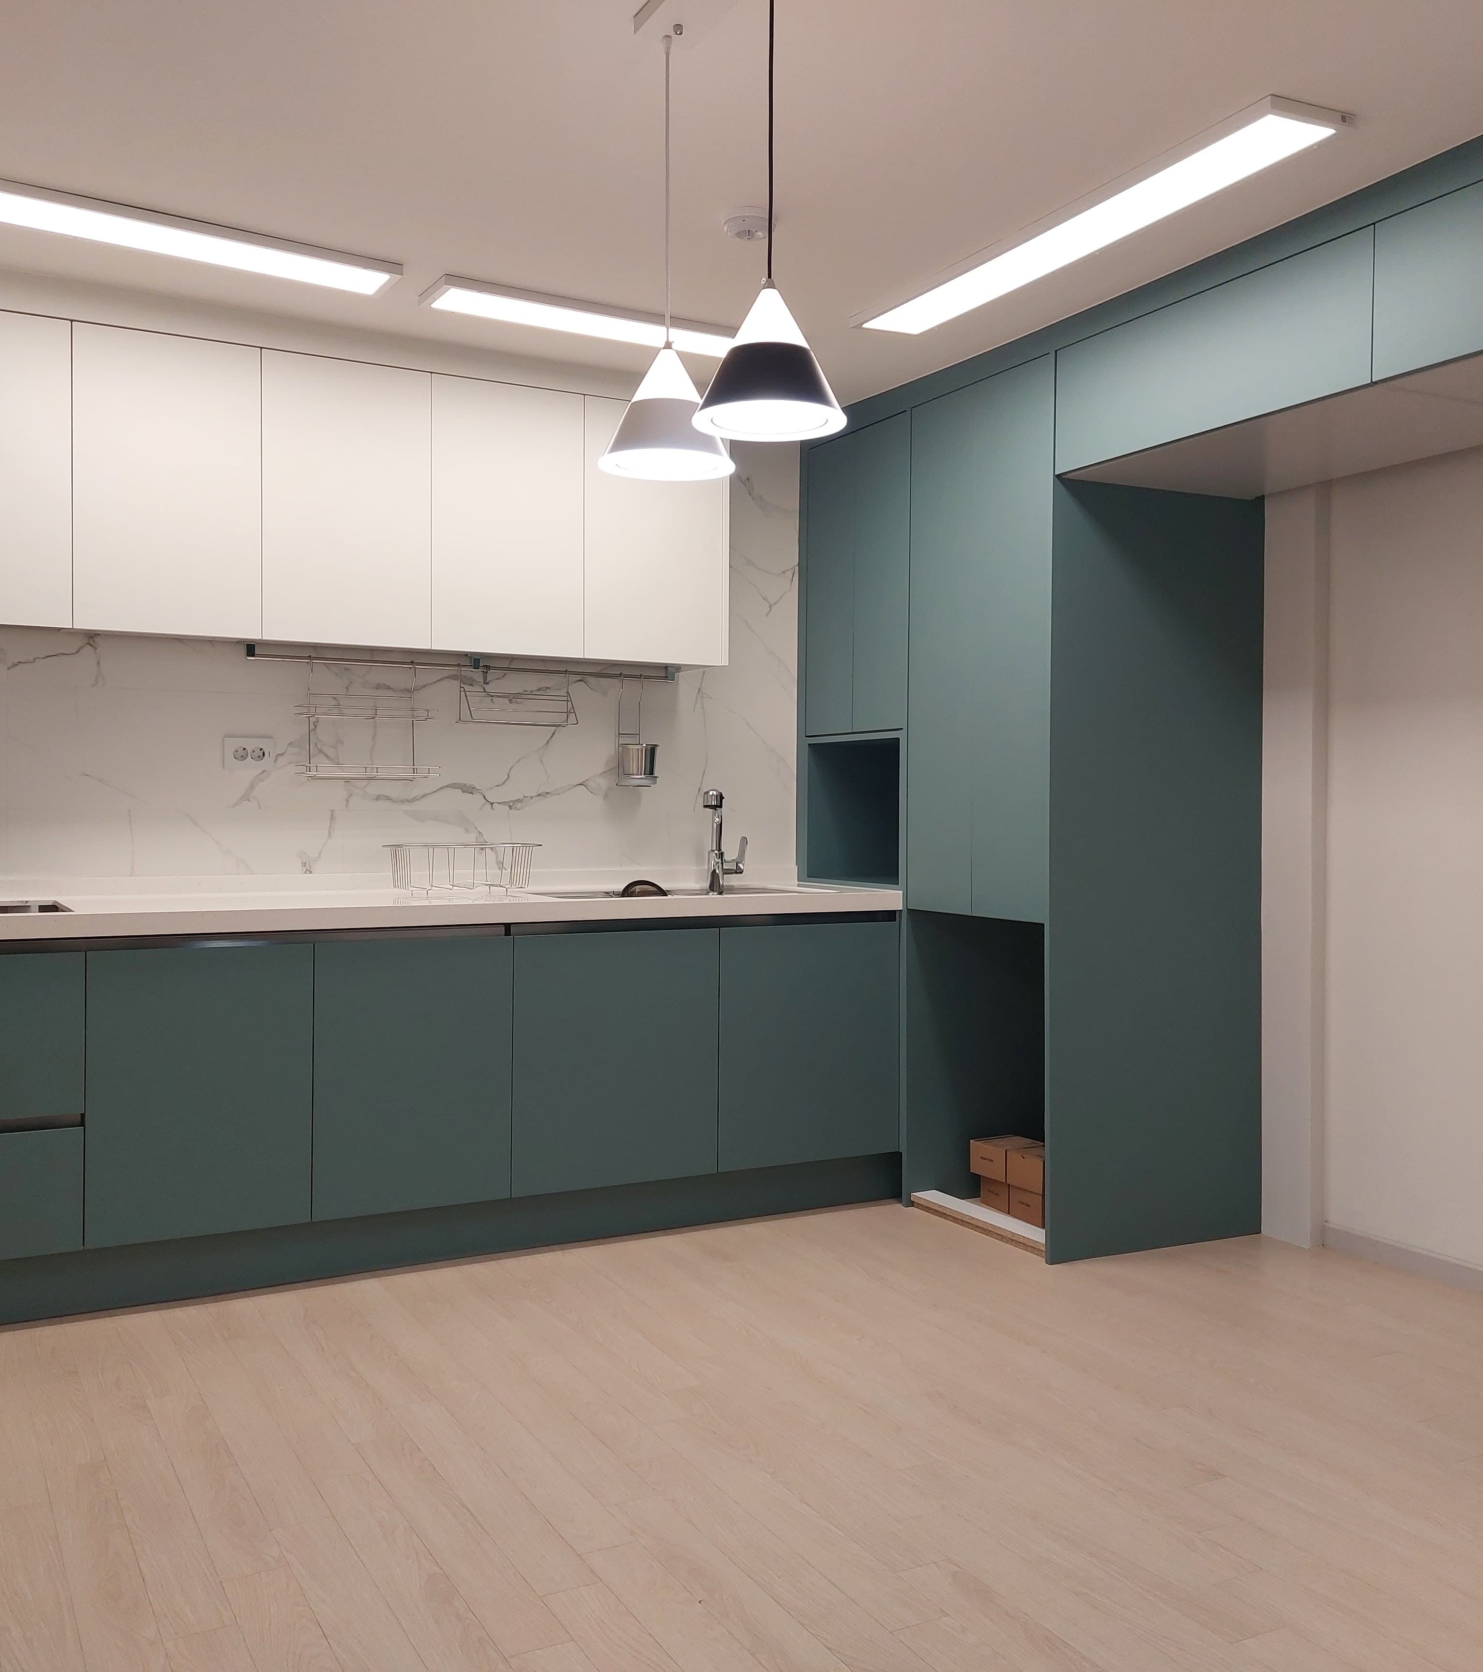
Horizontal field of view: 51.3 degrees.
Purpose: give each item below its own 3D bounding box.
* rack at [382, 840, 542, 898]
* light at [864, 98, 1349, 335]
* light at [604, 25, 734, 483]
[{"bbox_3d":[-0.727,0.089,4.001,0.357,0.133,0.199,0,1,-28],"label":"rack"},{"bbox_3d":[0.655,-1.226,3.180,0.197,0.029,1.308,0,1,-28],"label":"light"},{"bbox_3d":[-0.113,-0.884,2.335,0.208,0.660,0.208,0,1,0],"label":"light"}]

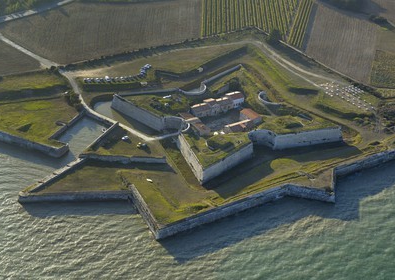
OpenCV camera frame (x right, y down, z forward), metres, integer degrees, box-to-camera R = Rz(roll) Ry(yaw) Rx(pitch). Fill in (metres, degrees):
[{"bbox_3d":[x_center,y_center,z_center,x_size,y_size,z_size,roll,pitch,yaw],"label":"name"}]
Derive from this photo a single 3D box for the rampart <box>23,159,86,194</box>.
[{"bbox_3d":[-81.910,22.410,478.040,3.500,4.500,49.640,22,34,29],"label":"rampart"}]

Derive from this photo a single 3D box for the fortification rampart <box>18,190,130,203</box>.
[{"bbox_3d":[-68.390,31.550,464.680,58.720,5.400,3.000,-1,30,-8],"label":"fortification rampart"}]

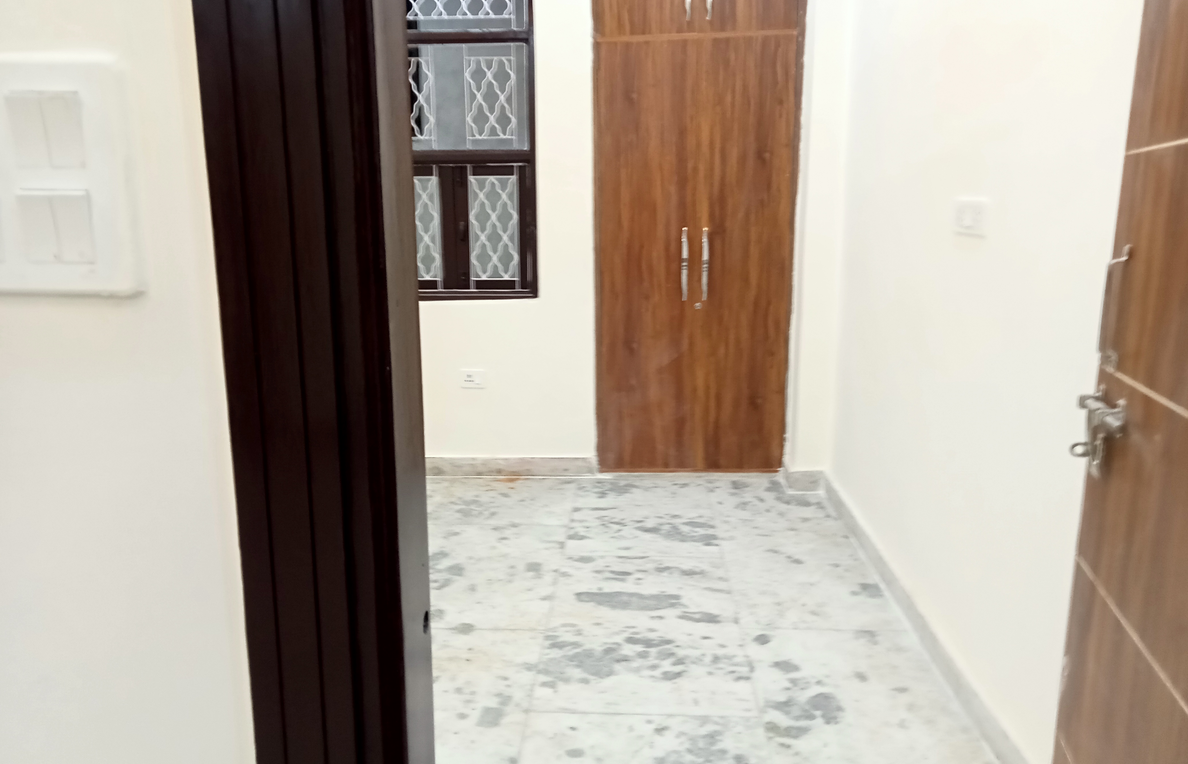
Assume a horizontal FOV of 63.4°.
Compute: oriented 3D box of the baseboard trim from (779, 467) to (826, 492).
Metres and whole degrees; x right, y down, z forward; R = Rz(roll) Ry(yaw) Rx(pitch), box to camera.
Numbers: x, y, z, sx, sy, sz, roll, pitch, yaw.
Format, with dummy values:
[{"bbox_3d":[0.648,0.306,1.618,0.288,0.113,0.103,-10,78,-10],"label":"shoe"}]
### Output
[{"bbox_3d":[1.006,0.453,4.645,0.173,0.104,0.230,0,10,3],"label":"baseboard trim"}]

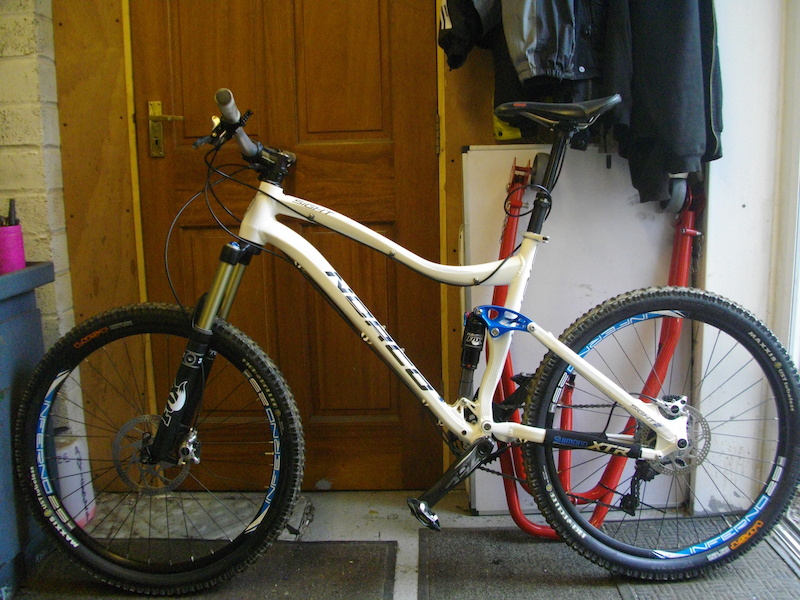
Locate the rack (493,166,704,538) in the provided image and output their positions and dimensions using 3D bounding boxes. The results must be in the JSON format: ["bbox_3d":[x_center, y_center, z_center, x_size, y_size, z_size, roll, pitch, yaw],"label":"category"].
[{"bbox_3d":[0.518,0.129,1.930,0.530,0.940,0.190,-1,-2,0],"label":"rack"}]

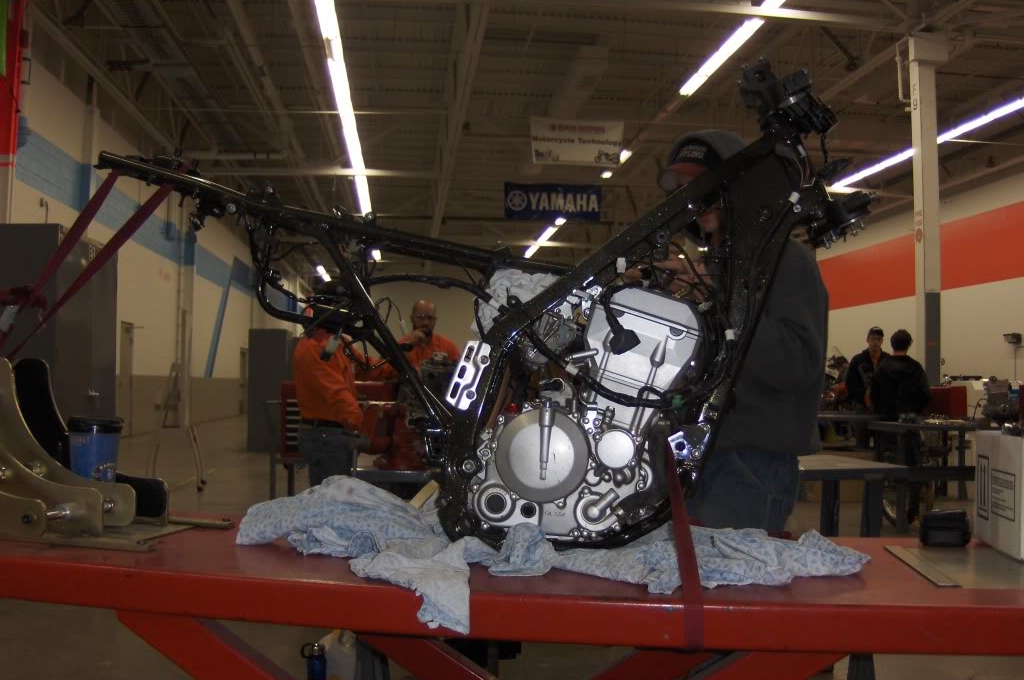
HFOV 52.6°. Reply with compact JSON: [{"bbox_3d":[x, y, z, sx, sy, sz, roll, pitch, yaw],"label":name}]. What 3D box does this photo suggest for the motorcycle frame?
[{"bbox_3d":[-0.100,-0.045,1.773,1.340,0.770,0.360,0,-2,12],"label":"motorcycle frame"}]

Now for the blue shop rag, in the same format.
[{"bbox_3d":[0.040,0.337,1.678,1.100,0.170,0.480,0,-2,12],"label":"blue shop rag"}]

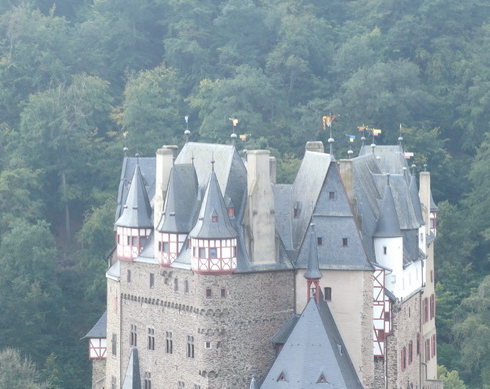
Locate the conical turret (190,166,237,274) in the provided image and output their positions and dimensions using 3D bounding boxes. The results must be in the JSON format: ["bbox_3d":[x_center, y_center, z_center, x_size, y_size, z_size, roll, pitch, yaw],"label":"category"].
[{"bbox_3d":[-2.533,1.910,230.000,3.900,9.200,3.900,-3,8,-20],"label":"conical turret"}]

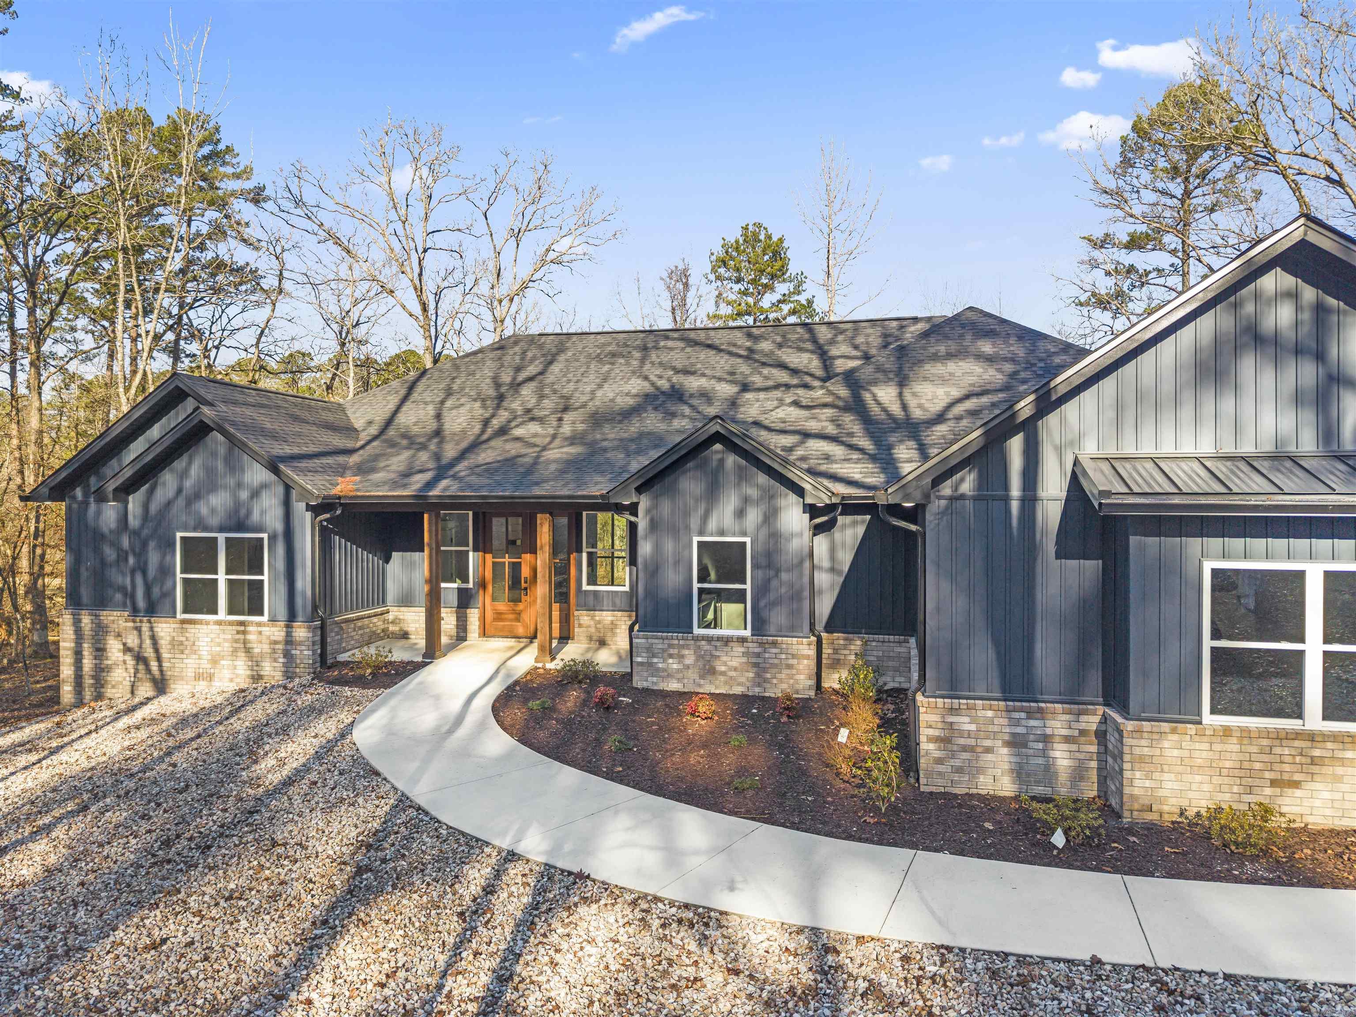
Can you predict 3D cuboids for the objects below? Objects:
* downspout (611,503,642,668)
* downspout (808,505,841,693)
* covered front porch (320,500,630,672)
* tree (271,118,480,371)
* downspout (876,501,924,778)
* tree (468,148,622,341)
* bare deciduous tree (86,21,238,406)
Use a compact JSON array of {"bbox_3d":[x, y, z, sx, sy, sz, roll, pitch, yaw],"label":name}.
[{"bbox_3d":[-0.840,1.300,14.399,0.490,2.720,0.140,0,0,10],"label":"downspout"},{"bbox_3d":[2.285,1.407,13.869,0.490,2.920,0.140,0,0,10],"label":"downspout"},{"bbox_3d":[-3.253,1.293,16.406,5.860,2.830,2.650,0,0,10],"label":"covered front porch"},{"bbox_3d":[-12.745,-6.465,37.974,8.400,20.178,8.000,0,0,10],"label":"tree"},{"bbox_3d":[2.442,1.454,9.836,0.490,2.980,0.140,0,0,10],"label":"downspout"},{"bbox_3d":[-6.039,-6.372,40.974,6.900,19.989,6.900,0,0,10],"label":"tree"},{"bbox_3d":[-17.115,-6.214,29.975,5.300,20.128,5.000,0,0,10],"label":"bare deciduous tree"}]

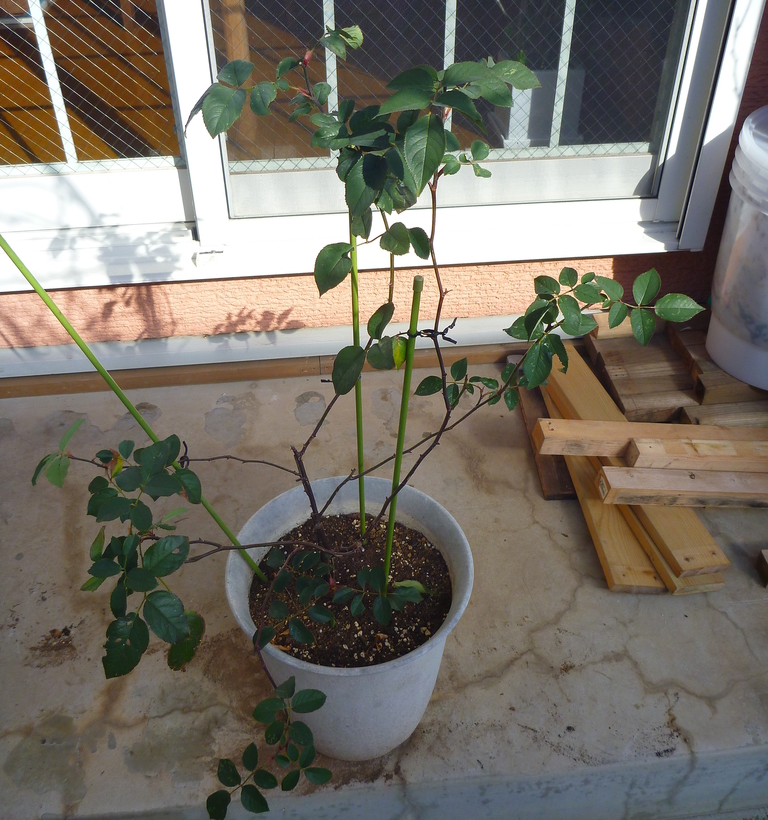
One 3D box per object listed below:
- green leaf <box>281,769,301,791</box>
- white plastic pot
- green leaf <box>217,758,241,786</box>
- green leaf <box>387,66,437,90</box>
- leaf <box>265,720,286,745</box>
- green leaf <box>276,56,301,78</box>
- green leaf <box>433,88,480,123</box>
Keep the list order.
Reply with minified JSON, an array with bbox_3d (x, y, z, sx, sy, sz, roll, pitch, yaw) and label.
[{"bbox_3d":[-0.098,0.386,0.865,0.016,0.005,0.027,32,54,23],"label":"green leaf"},{"bbox_3d":[-0.039,0.295,1.095,0.307,0.274,0.307,-1,39,0],"label":"white plastic pot"},{"bbox_3d":[-0.180,0.420,0.960,0.025,0.008,0.035,-41,90,-26],"label":"green leaf"},{"bbox_3d":[0.022,-0.270,0.674,0.043,0.012,0.031,-7,60,-16],"label":"green leaf"},{"bbox_3d":[-0.132,0.392,1.005,0.023,0.010,0.031,30,56,17],"label":"leaf"},{"bbox_3d":[-0.082,-0.294,0.710,0.025,0.006,0.013,-37,89,-6],"label":"green leaf"},{"bbox_3d":[0.060,-0.254,0.690,0.049,0.010,0.030,31,56,25],"label":"green leaf"}]

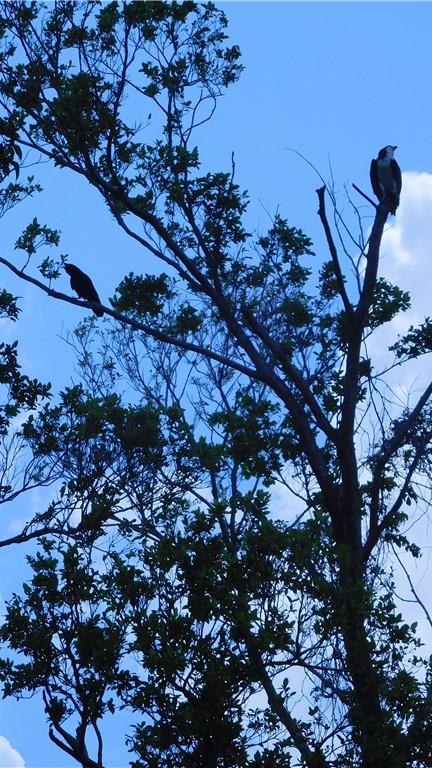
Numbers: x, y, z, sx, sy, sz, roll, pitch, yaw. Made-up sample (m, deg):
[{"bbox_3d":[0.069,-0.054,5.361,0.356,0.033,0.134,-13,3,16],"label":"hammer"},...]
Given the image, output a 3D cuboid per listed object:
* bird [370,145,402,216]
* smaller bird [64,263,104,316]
[{"bbox_3d":[1.167,-1.393,40.500,0.210,0.460,0.240,2,-17,-5],"label":"bird"},{"bbox_3d":[-0.889,-0.639,40.000,0.280,0.355,0.140,-3,-17,11],"label":"smaller bird"}]

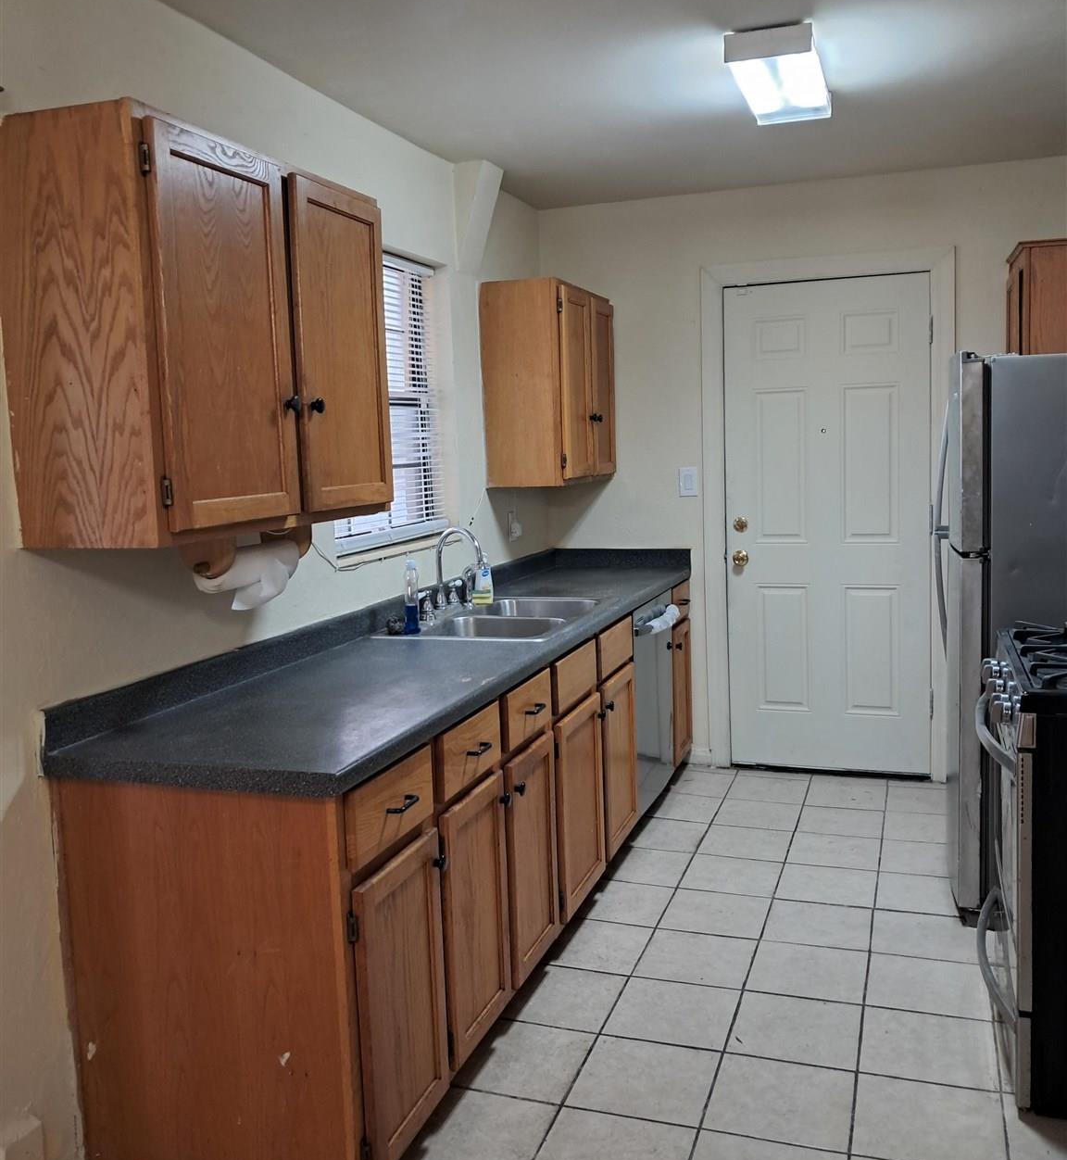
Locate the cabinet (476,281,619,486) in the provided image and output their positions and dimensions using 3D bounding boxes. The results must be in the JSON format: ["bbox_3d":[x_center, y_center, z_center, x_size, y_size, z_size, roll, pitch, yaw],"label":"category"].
[{"bbox_3d":[0.085,-0.783,4.543,0.319,0.773,0.747,1,8,19],"label":"cabinet"}]

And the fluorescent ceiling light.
[{"bbox_3d":[0.685,-1.378,3.054,0.214,0.068,0.613,1,8,19],"label":"fluorescent ceiling light"}]

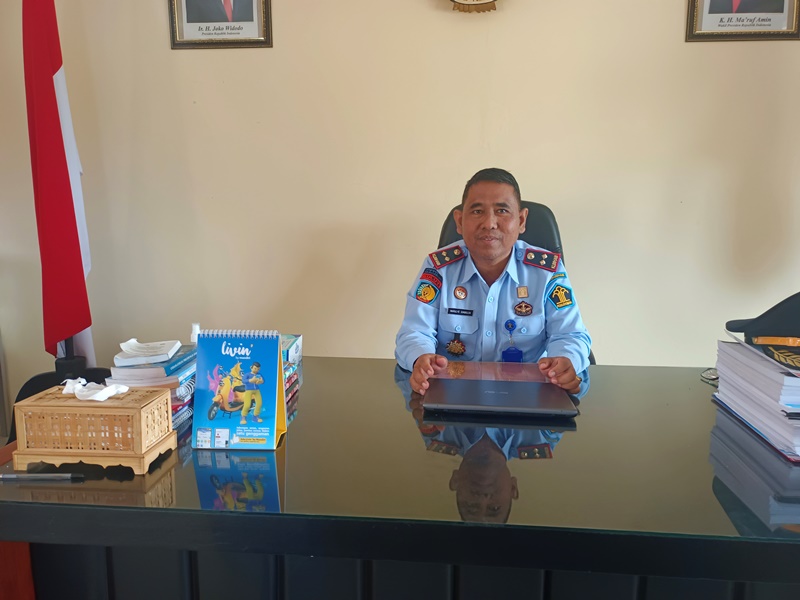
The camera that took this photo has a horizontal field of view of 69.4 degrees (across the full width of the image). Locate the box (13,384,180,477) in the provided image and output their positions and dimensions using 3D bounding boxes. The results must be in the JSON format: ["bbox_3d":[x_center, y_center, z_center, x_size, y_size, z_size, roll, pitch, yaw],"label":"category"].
[{"bbox_3d":[-0.486,0.207,0.934,0.208,0.103,0.115,1,6,4],"label":"box"}]

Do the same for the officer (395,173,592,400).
[{"bbox_3d":[0.253,0.289,1.606,0.540,1.300,0.660,1,6,6],"label":"officer"}]

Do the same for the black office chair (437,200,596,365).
[{"bbox_3d":[0.315,0.307,1.764,0.640,1.210,0.670,1,6,6],"label":"black office chair"}]

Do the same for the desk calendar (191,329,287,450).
[{"bbox_3d":[-0.281,0.150,1.022,0.147,0.202,0.091,1,6,1],"label":"desk calendar"}]

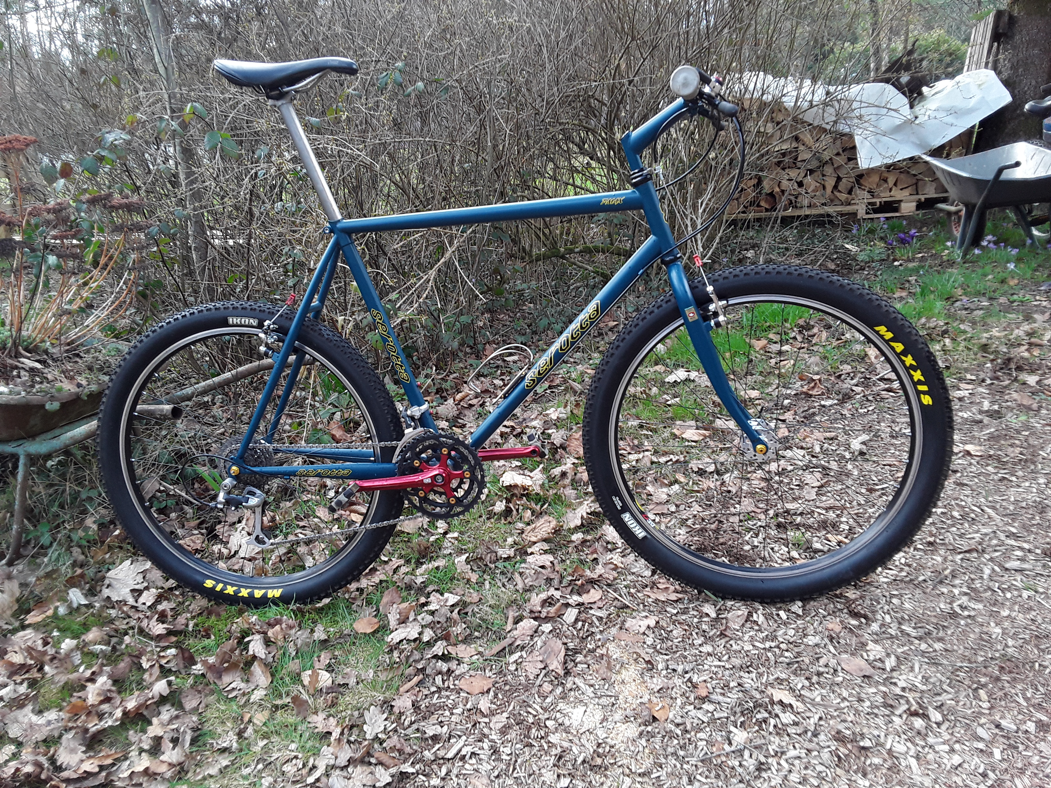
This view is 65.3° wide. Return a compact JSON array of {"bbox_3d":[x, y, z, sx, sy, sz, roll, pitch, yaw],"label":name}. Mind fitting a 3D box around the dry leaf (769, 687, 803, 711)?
[{"bbox_3d":[0.412,0.483,1.299,0.036,0.018,0.062,-12,15,-31],"label":"dry leaf"}]

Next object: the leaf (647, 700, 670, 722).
[{"bbox_3d":[0.211,0.501,1.295,0.036,0.018,0.036,-3,13,8],"label":"leaf"}]

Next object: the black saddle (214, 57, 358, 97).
[{"bbox_3d":[-0.436,-0.588,1.517,0.270,0.070,0.140,1,14,8],"label":"black saddle"}]

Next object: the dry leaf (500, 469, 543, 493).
[{"bbox_3d":[-0.011,0.235,2.206,0.112,0.035,0.070,-5,20,3],"label":"dry leaf"}]

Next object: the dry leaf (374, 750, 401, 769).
[{"bbox_3d":[-0.222,0.588,1.317,0.048,0.018,0.020,8,24,33],"label":"dry leaf"}]

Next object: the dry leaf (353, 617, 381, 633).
[{"bbox_3d":[-0.319,0.465,1.653,0.054,0.015,0.045,-7,13,-13],"label":"dry leaf"}]

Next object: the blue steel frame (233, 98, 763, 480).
[{"bbox_3d":[-0.091,-0.177,1.589,1.057,0.687,0.145,-3,13,8],"label":"blue steel frame"}]

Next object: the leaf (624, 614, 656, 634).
[{"bbox_3d":[0.219,0.441,1.568,0.063,0.016,0.052,-3,13,7],"label":"leaf"}]

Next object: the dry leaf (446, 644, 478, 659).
[{"bbox_3d":[-0.122,0.490,1.563,0.061,0.014,0.022,-3,20,9],"label":"dry leaf"}]

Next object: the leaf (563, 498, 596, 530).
[{"bbox_3d":[0.139,0.312,2.122,0.086,0.040,0.110,1,13,23],"label":"leaf"}]

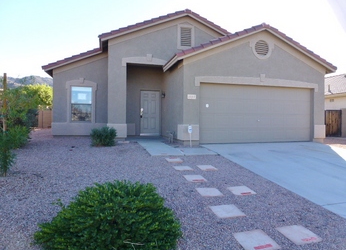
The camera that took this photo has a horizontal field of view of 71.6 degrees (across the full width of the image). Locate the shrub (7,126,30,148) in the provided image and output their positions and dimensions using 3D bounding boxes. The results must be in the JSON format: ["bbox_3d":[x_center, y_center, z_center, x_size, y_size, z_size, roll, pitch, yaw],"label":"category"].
[{"bbox_3d":[-4.820,0.375,7.400,0.740,0.730,0.720,0,-1,0],"label":"shrub"}]

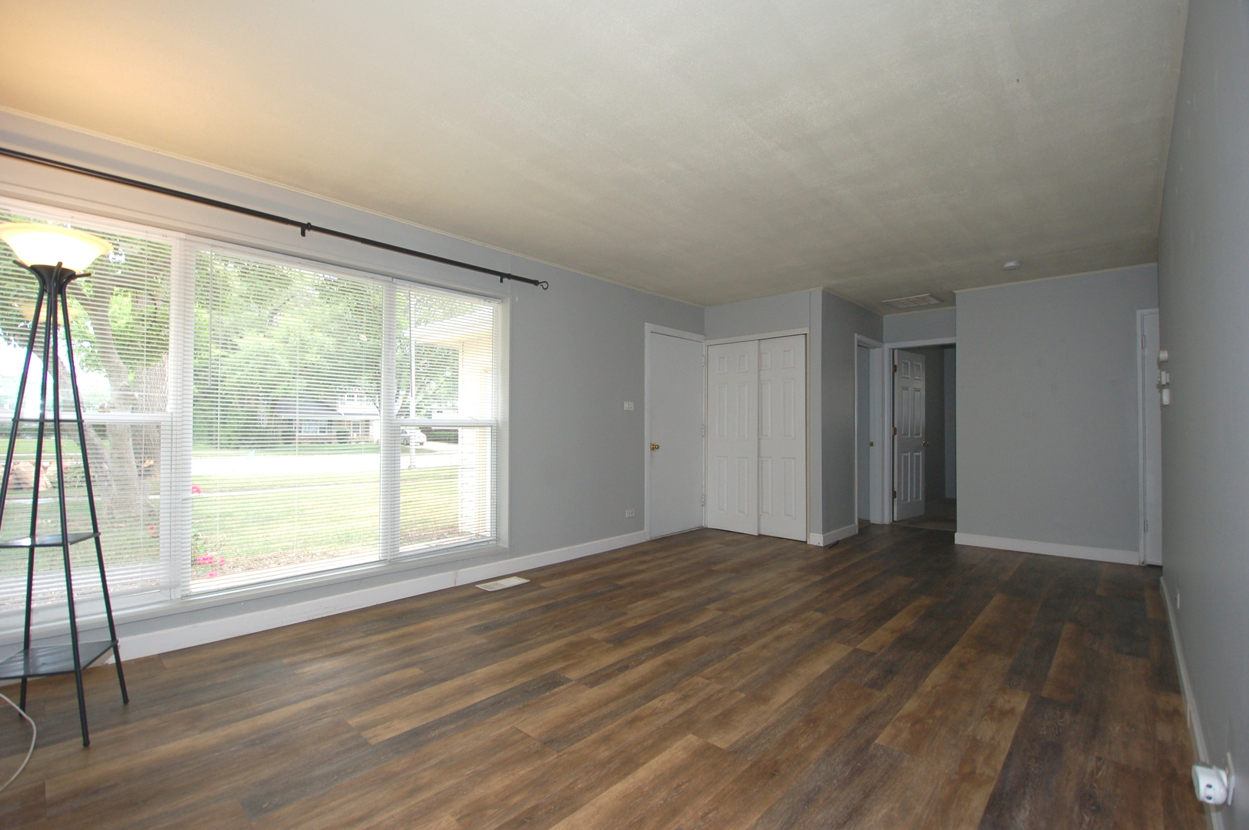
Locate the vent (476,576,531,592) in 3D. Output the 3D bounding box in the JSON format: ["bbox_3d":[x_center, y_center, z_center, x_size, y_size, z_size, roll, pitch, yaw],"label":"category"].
[{"bbox_3d":[-0.851,1.179,3.646,0.155,0.012,0.325,-1,-2,44],"label":"vent"}]

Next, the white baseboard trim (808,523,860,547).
[{"bbox_3d":[2.095,1.183,5.175,0.135,0.105,0.810,-1,-2,44],"label":"white baseboard trim"}]

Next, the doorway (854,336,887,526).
[{"bbox_3d":[2.679,0.226,5.777,0.130,2.050,0.810,-1,-2,44],"label":"doorway"}]

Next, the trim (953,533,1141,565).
[{"bbox_3d":[3.670,1.181,4.609,1.250,0.105,0.020,-1,-2,41],"label":"trim"}]

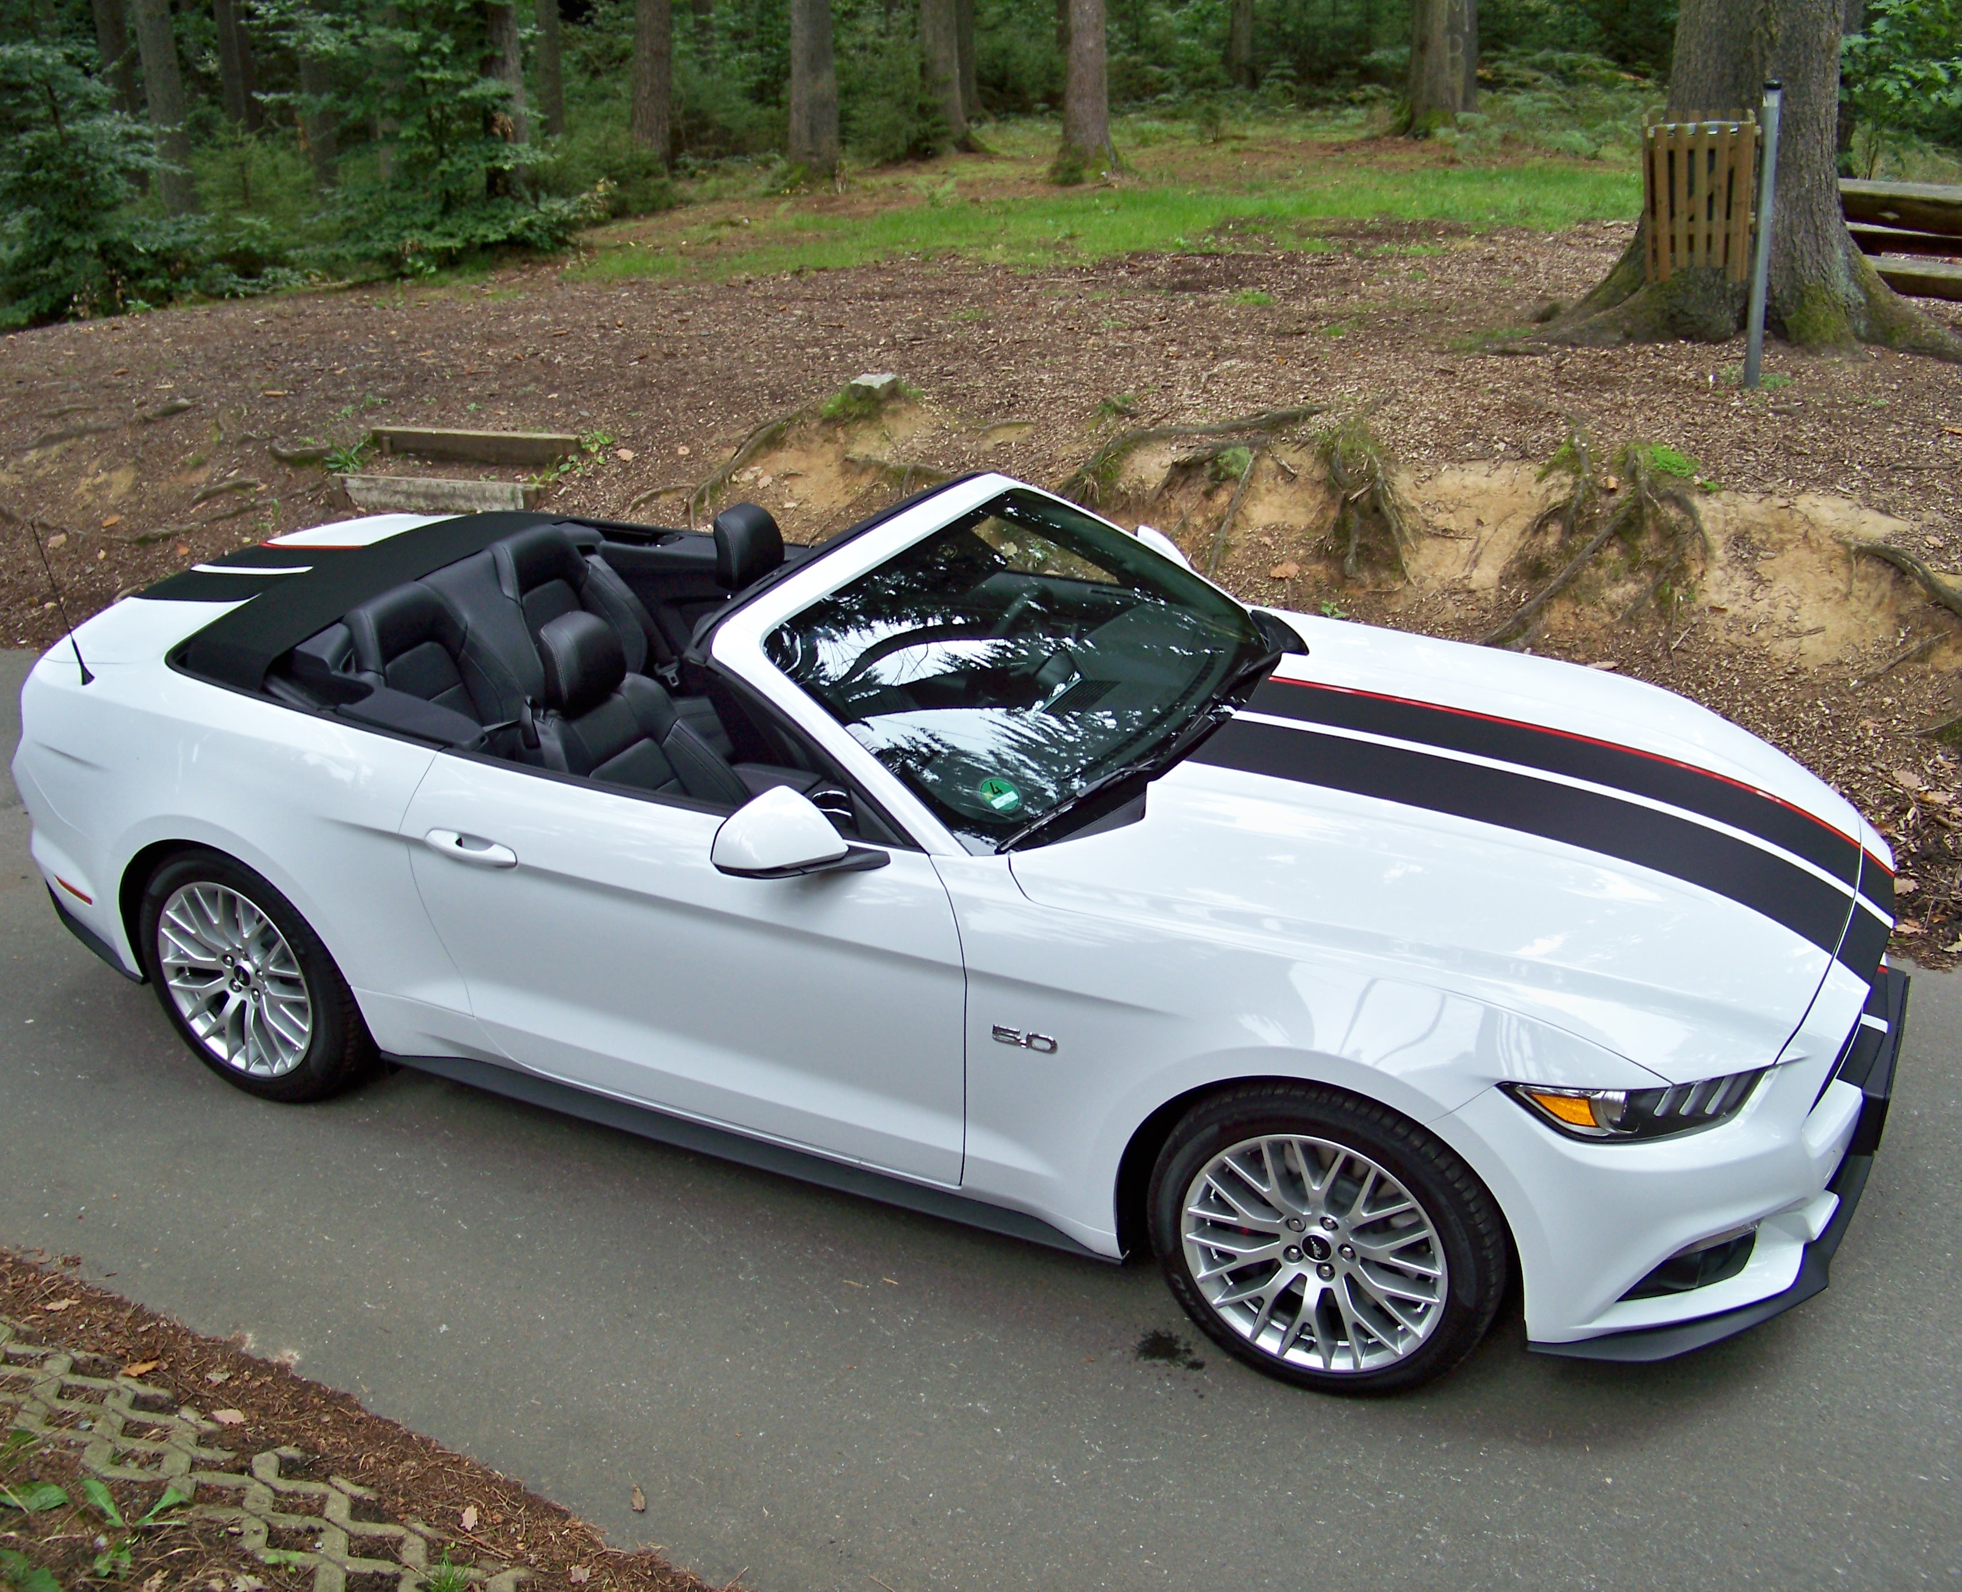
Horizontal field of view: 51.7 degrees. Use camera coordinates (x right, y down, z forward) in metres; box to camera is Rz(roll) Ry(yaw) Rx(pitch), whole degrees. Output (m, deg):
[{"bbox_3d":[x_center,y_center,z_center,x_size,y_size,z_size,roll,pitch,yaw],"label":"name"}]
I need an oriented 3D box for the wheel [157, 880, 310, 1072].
[{"bbox_3d":[-1.774,0.414,5.013,0.515,0.515,0.220,10,27,25],"label":"wheel"}]

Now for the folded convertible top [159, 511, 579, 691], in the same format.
[{"bbox_3d":[-1.642,-0.538,5.554,0.600,0.230,1.440,10,27,25],"label":"folded convertible top"}]

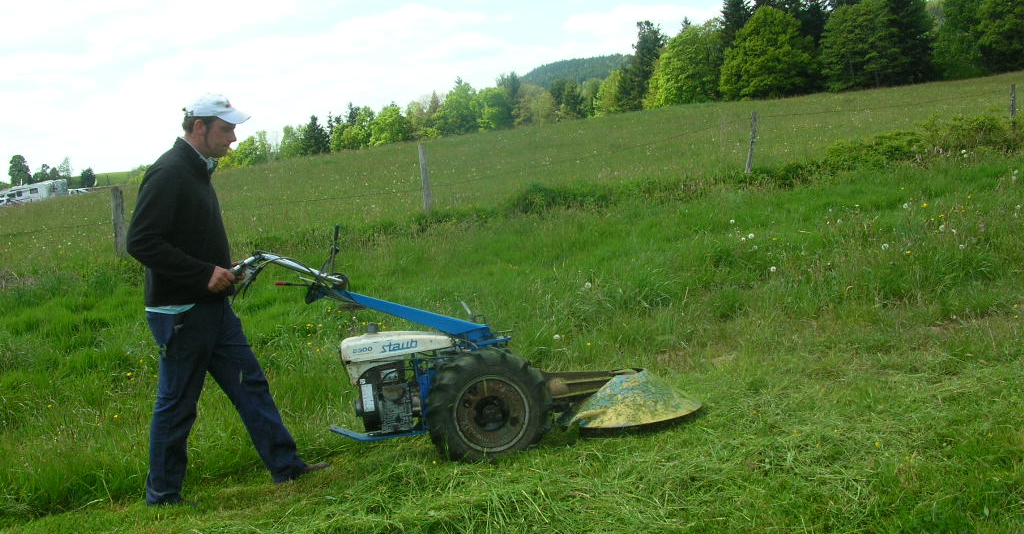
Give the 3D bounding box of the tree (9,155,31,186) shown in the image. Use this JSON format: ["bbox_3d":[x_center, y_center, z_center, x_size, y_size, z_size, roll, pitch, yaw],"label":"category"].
[{"bbox_3d":[-83.241,-15.634,175.000,3.607,6.294,3.607,-3,5,0],"label":"tree"}]

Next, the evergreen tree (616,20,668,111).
[{"bbox_3d":[14.494,-22.380,115.000,5.200,10.000,5.200,-5,7,0],"label":"evergreen tree"}]

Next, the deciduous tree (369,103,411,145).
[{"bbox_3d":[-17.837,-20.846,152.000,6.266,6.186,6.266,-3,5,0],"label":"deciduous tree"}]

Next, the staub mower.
[{"bbox_3d":[-0.231,0.280,4.400,1.982,0.993,0.660,-6,6,6],"label":"staub mower"}]

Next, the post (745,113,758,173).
[{"bbox_3d":[3.285,-1.673,14.200,0.100,0.930,0.100,3,7,-1],"label":"post"}]

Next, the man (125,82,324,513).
[{"bbox_3d":[-1.315,0.131,4.630,0.790,1.780,0.560,-5,7,-7],"label":"man"}]

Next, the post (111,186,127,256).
[{"bbox_3d":[-5.000,-0.555,13.200,0.130,0.960,0.130,-1,7,0],"label":"post"}]

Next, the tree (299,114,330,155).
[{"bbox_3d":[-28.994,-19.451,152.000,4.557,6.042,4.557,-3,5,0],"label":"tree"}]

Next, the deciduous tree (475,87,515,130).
[{"bbox_3d":[-3.042,-27.555,180.000,6.800,7.300,6.800,-5,7,0],"label":"deciduous tree"}]

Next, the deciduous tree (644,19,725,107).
[{"bbox_3d":[15.919,-18.672,95.000,6.942,7.913,6.942,-3,5,0],"label":"deciduous tree"}]

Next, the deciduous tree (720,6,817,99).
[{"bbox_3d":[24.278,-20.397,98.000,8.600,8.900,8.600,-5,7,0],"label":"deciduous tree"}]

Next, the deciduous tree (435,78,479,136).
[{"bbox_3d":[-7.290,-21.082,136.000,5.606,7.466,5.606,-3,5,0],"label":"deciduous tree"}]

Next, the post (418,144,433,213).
[{"bbox_3d":[-1.295,-1.317,15.500,0.110,1.070,0.110,-6,5,0],"label":"post"}]

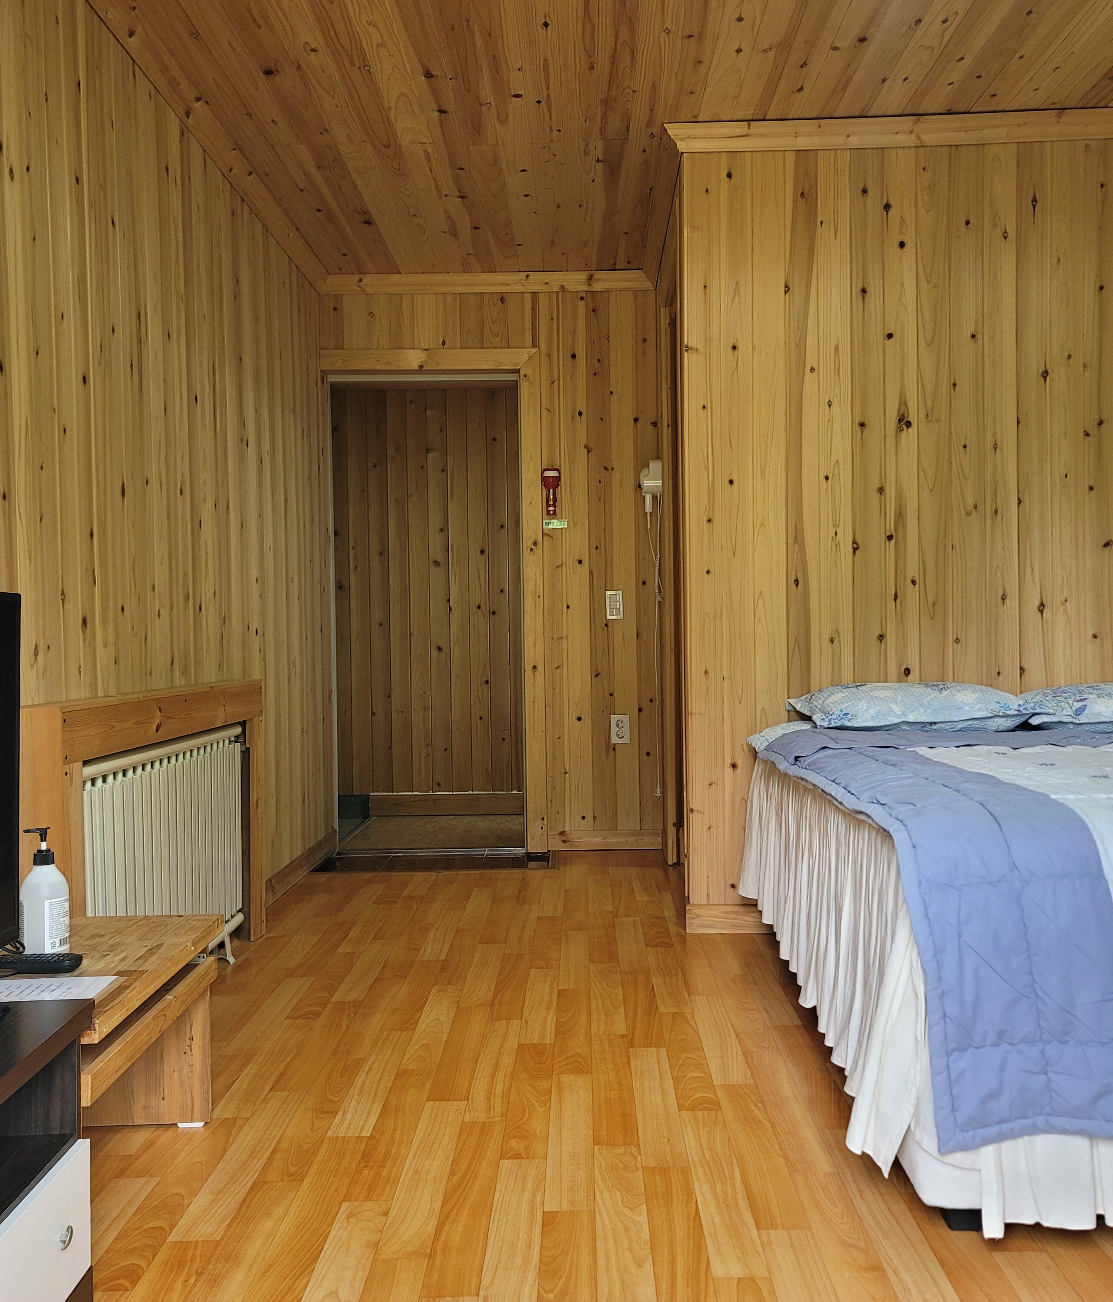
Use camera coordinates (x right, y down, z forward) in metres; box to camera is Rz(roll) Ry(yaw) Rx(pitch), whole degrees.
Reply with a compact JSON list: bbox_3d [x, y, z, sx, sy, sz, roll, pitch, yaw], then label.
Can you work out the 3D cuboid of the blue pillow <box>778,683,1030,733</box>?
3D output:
[{"bbox_3d":[1.005,0.148,3.570,0.650,0.125,0.440,-1,1,2],"label":"blue pillow"}]

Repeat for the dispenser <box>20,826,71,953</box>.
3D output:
[{"bbox_3d":[-0.887,0.417,2.175,0.088,0.218,0.087,-1,1,-4],"label":"dispenser"}]

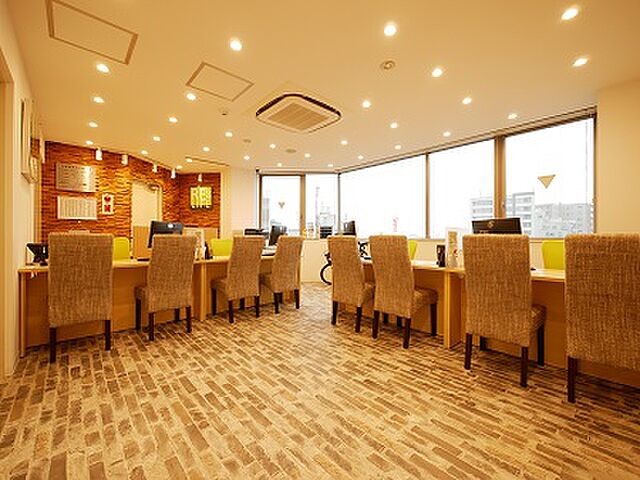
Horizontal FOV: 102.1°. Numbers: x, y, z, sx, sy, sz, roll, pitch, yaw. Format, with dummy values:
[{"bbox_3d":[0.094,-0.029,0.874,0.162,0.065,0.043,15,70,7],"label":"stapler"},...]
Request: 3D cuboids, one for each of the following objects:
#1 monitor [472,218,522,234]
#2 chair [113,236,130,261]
[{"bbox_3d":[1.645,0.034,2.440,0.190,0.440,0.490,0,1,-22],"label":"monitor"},{"bbox_3d":[-2.720,0.476,3.354,0.480,0.990,0.550,0,1,-40],"label":"chair"}]

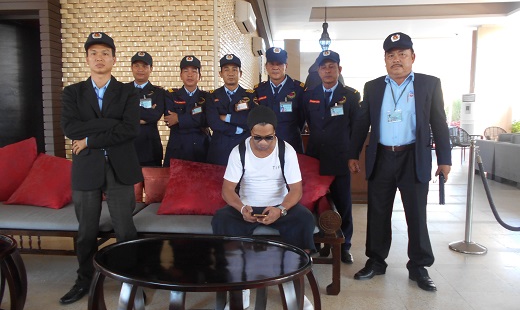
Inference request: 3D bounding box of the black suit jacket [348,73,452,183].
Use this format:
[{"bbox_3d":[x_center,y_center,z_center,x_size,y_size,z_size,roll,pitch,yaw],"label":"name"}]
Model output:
[{"bbox_3d":[0.983,-0.182,2.744,0.690,0.760,0.330,2,5,22],"label":"black suit jacket"}]

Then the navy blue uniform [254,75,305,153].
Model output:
[{"bbox_3d":[0.168,-0.293,3.287,0.460,0.760,0.290,0,5,2],"label":"navy blue uniform"}]

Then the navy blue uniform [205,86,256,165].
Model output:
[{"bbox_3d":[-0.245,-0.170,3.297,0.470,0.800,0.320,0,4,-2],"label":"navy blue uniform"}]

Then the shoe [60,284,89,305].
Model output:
[{"bbox_3d":[-1.162,0.865,2.538,0.100,0.100,0.275,4,6,36],"label":"shoe"}]

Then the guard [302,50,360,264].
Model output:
[{"bbox_3d":[0.592,0.018,3.190,0.500,1.690,0.320,1,4,14],"label":"guard"}]

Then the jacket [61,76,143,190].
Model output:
[{"bbox_3d":[-0.972,-0.136,2.427,0.500,0.715,0.360,-1,5,-17],"label":"jacket"}]

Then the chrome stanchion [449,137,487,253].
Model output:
[{"bbox_3d":[1.866,0.354,3.474,0.340,0.989,0.340,0,5,0],"label":"chrome stanchion"}]

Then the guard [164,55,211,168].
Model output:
[{"bbox_3d":[-0.623,0.010,3.310,0.460,1.675,0.340,0,4,-7],"label":"guard"}]

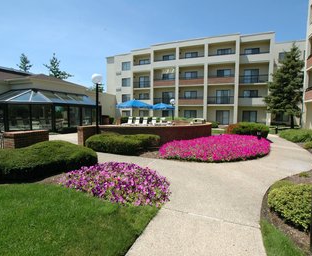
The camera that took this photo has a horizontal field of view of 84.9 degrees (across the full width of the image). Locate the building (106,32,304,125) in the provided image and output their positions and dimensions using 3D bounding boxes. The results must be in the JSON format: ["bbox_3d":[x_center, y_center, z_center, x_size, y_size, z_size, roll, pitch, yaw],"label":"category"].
[{"bbox_3d":[7.064,-6.169,29.034,28.600,11.400,12.500,2,4,20],"label":"building"}]

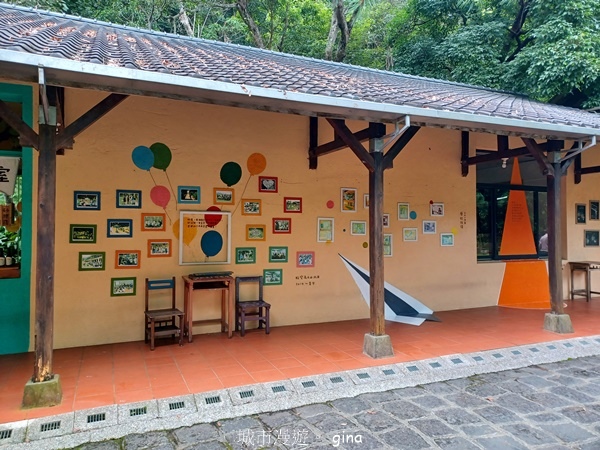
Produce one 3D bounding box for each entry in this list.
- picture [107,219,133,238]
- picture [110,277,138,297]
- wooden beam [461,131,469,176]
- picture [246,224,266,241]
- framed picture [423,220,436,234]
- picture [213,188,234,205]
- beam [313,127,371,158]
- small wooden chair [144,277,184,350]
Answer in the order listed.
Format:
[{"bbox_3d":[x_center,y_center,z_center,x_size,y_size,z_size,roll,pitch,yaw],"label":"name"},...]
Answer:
[{"bbox_3d":[-2.289,0.043,5.503,0.297,0.237,0.020,0,-1,-23],"label":"picture"},{"bbox_3d":[-2.294,0.813,5.654,0.308,0.241,0.025,1,-2,-25],"label":"picture"},{"bbox_3d":[3.145,-1.397,8.220,0.090,0.968,0.090,1,-2,-25],"label":"wooden beam"},{"bbox_3d":[-0.597,0.111,5.949,0.284,0.225,0.030,0,-1,-24],"label":"picture"},{"bbox_3d":[2.360,0.050,7.852,0.300,0.239,0.025,1,-2,-25],"label":"framed picture"},{"bbox_3d":[-1.007,-0.376,5.780,0.283,0.222,0.030,0,-1,-24],"label":"picture"},{"bbox_3d":[0.562,-1.095,5.759,0.110,0.110,1.717,0,-1,-23],"label":"beam"},{"bbox_3d":[-1.665,1.074,5.319,0.403,0.804,0.442,0,-1,-27],"label":"small wooden chair"}]

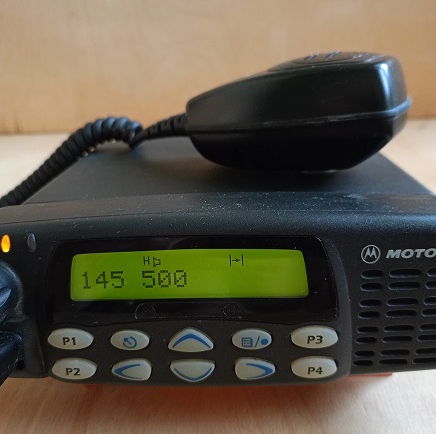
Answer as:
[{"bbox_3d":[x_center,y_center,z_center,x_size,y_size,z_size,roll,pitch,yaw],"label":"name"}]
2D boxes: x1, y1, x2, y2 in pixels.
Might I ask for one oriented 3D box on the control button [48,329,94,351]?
[{"bbox_3d":[-0.048,0.040,0.153,0.015,0.007,0.003,-1,21,2],"label":"control button"}]

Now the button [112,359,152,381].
[{"bbox_3d":[-0.028,0.050,0.154,0.013,0.007,0.003,-1,20,2],"label":"button"}]

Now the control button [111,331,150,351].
[{"bbox_3d":[-0.028,0.039,0.151,0.013,0.007,0.003,-1,21,2],"label":"control button"}]

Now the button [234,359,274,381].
[{"bbox_3d":[0.012,0.050,0.154,0.013,0.008,0.003,-1,21,2],"label":"button"}]

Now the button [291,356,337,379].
[{"bbox_3d":[0.031,0.049,0.151,0.015,0.007,0.003,-1,20,2],"label":"button"}]

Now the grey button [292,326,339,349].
[{"bbox_3d":[0.031,0.038,0.151,0.015,0.007,0.003,-1,21,2],"label":"grey button"}]

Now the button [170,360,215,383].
[{"bbox_3d":[-0.008,0.051,0.153,0.015,0.007,0.003,-1,20,2],"label":"button"}]

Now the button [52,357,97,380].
[{"bbox_3d":[-0.048,0.051,0.157,0.015,0.008,0.003,-1,21,2],"label":"button"}]

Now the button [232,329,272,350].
[{"bbox_3d":[0.011,0.039,0.147,0.013,0.007,0.003,-1,20,2],"label":"button"}]

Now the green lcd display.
[{"bbox_3d":[-0.009,0.018,0.149,0.075,0.017,0.003,-1,21,2],"label":"green lcd display"}]

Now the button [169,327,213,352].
[{"bbox_3d":[-0.009,0.039,0.151,0.015,0.008,0.003,-1,21,2],"label":"button"}]

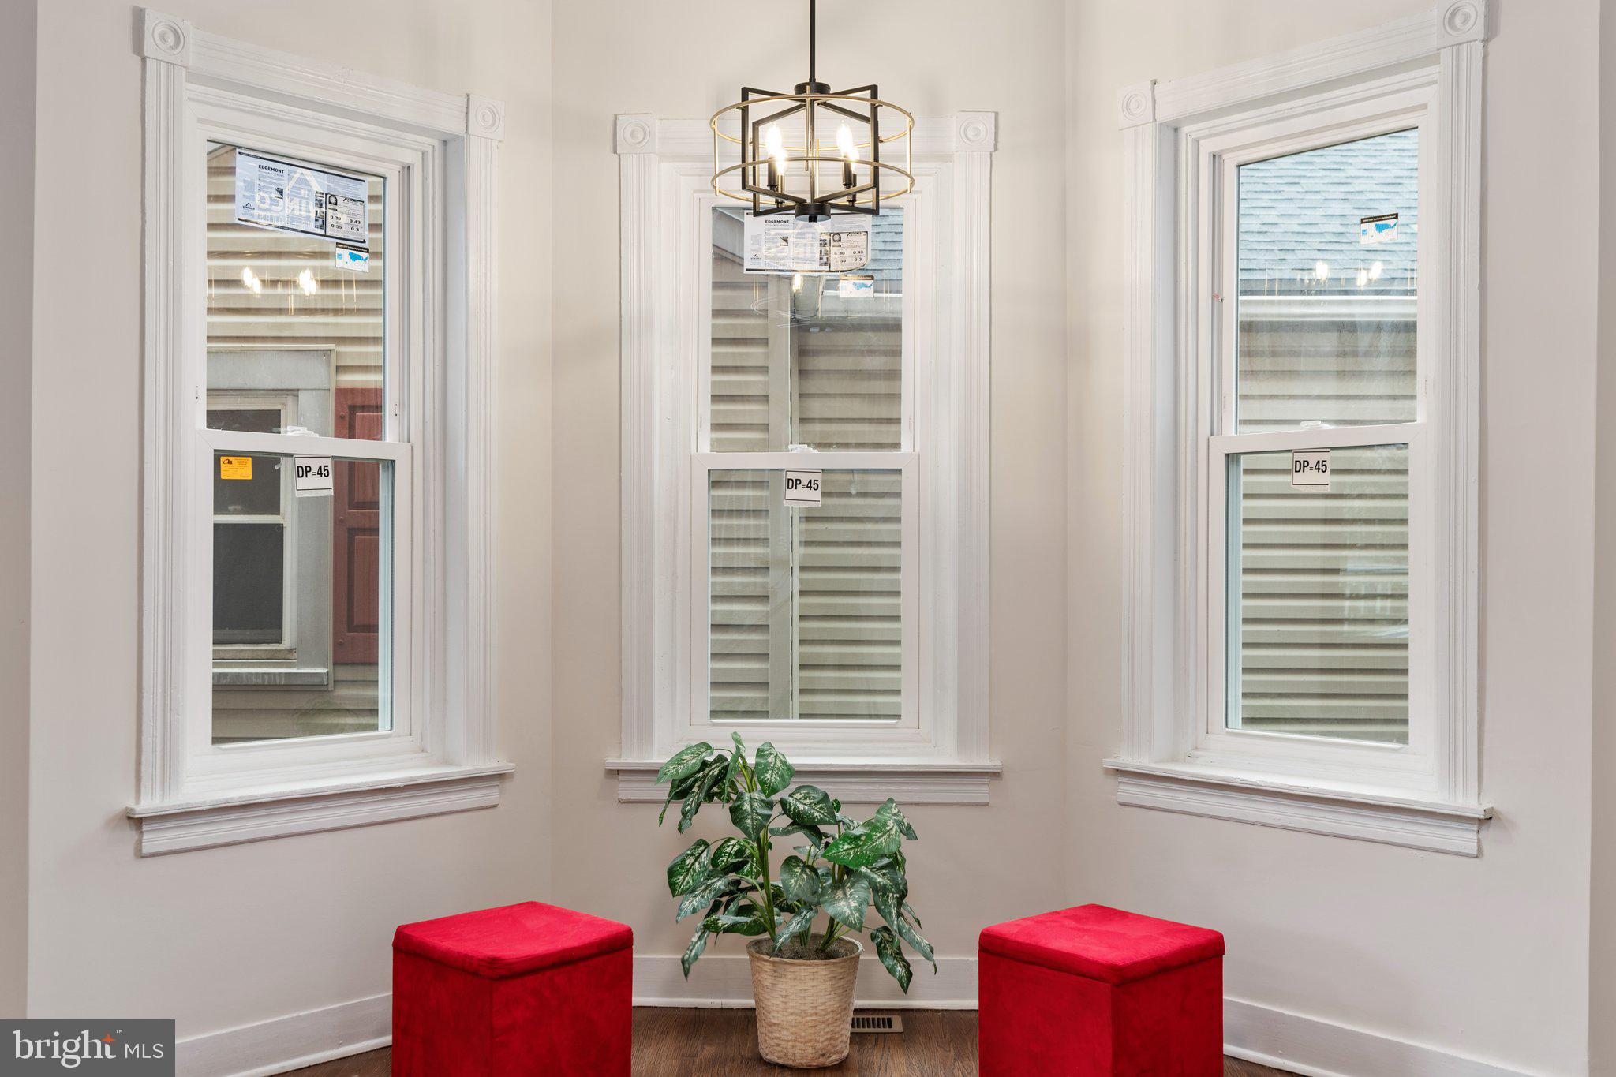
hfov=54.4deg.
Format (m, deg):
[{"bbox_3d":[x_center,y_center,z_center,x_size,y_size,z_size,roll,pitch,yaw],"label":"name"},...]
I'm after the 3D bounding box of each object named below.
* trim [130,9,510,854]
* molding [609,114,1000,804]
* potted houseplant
[{"bbox_3d":[-1.120,-0.220,3.700,0.140,1.810,0.970,0,0,43],"label":"trim"},{"bbox_3d":[-0.010,-0.208,4.130,1.010,1.810,0.140,0,0,1],"label":"molding"},{"bbox_3d":[-0.030,0.838,3.690,0.650,0.755,0.570,0,0,0],"label":"potted houseplant"}]

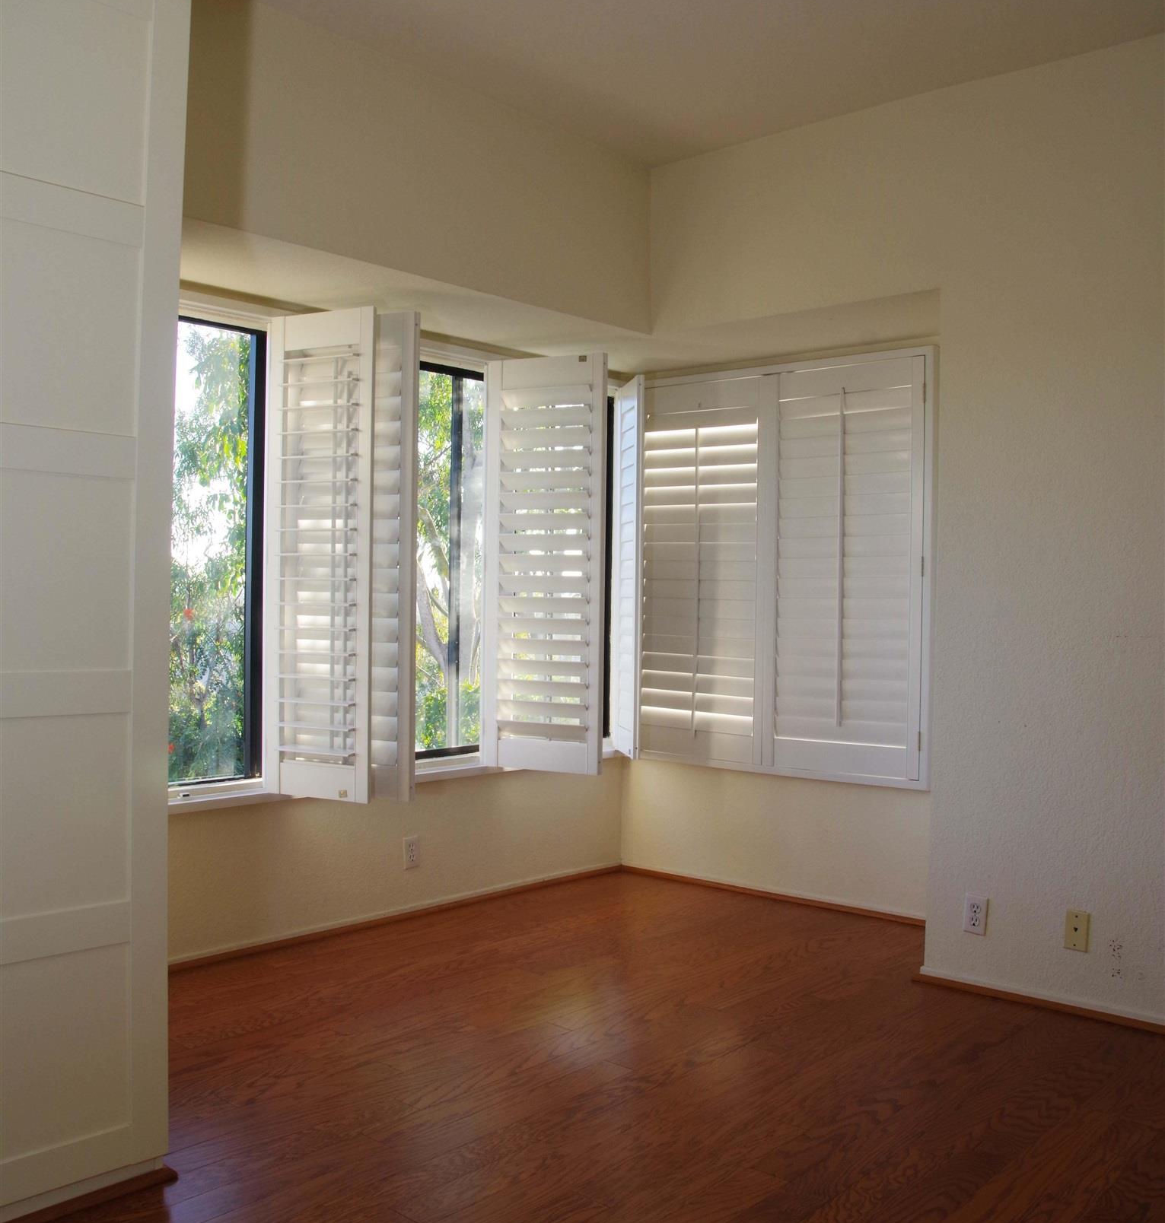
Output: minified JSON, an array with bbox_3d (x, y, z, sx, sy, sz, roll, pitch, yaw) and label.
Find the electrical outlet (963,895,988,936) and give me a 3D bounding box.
[{"bbox_3d":[1.202,0.927,3.710,0.071,0.115,0.008,1,0,42],"label":"electrical outlet"}]

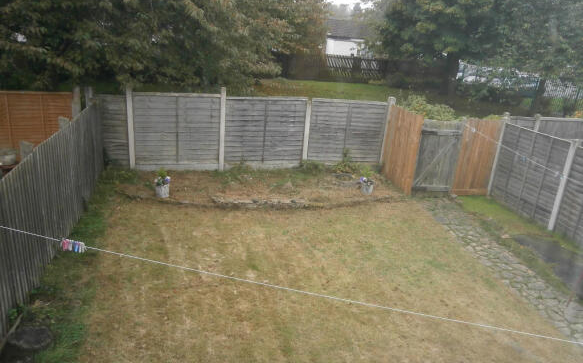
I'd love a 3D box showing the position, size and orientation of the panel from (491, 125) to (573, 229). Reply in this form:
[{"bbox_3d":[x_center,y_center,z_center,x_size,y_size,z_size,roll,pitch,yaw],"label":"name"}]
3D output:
[{"bbox_3d":[4.723,-0.162,8.804,0.060,1.690,1.800,0,18,-11],"label":"panel"}]

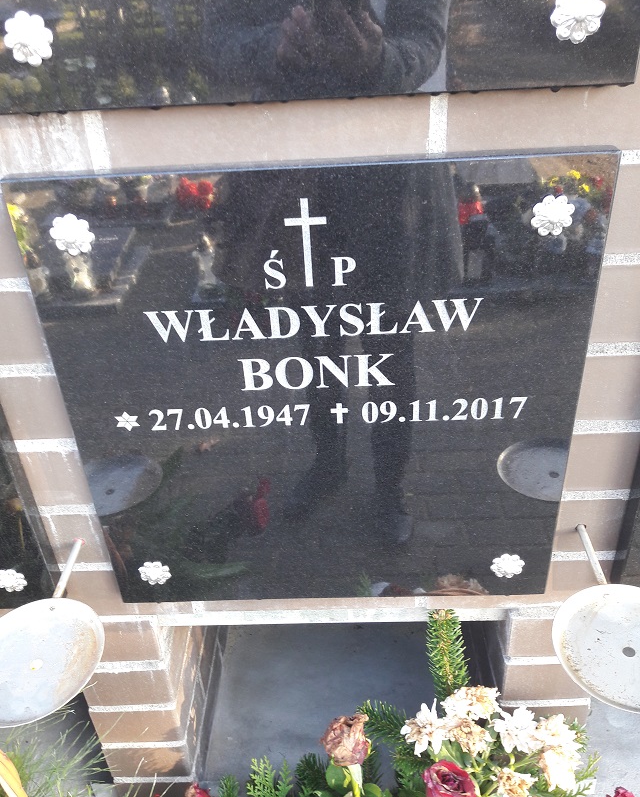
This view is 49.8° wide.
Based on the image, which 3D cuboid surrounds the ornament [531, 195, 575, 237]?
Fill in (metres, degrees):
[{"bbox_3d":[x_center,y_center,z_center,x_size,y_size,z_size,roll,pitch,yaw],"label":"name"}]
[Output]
[{"bbox_3d":[0.171,-0.135,0.508,0.034,0.034,0.010,-2,32,2],"label":"ornament"}]

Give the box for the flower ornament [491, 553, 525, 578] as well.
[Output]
[{"bbox_3d":[0.190,0.169,0.697,0.034,0.034,0.010,-2,32,2],"label":"flower ornament"}]

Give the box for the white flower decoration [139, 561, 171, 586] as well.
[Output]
[{"bbox_3d":[-0.171,0.181,0.713,0.034,0.034,0.010,-2,32,2],"label":"white flower decoration"}]

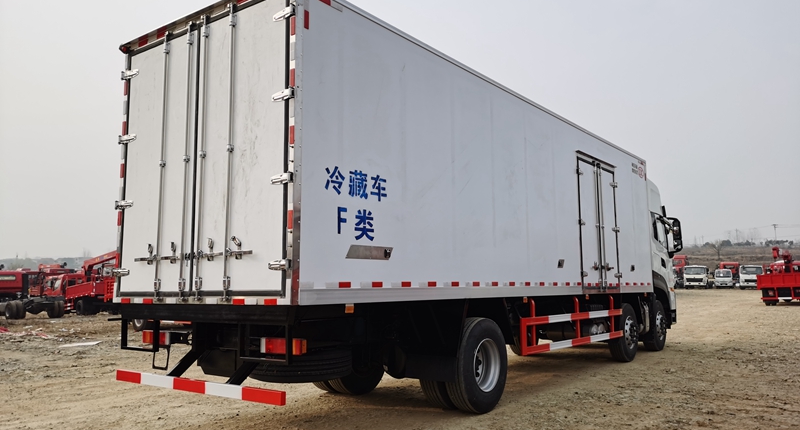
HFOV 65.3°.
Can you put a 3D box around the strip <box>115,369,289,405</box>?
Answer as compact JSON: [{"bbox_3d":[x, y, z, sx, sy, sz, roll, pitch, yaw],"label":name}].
[{"bbox_3d":[-1.833,1.492,5.467,2.395,0.100,0.048,-5,-8,37],"label":"strip"}]

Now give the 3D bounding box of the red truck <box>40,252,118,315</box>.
[{"bbox_3d":[-19.514,4.425,41.261,2.350,4.150,7.300,-4,-7,28],"label":"red truck"}]

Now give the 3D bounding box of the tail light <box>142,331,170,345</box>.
[{"bbox_3d":[-2.413,1.235,6.272,0.480,0.120,0.070,-5,-8,37],"label":"tail light"}]

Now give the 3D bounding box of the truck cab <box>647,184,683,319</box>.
[{"bbox_3d":[4.642,0.854,14.090,2.500,3.050,1.980,-5,-8,37],"label":"truck cab"}]

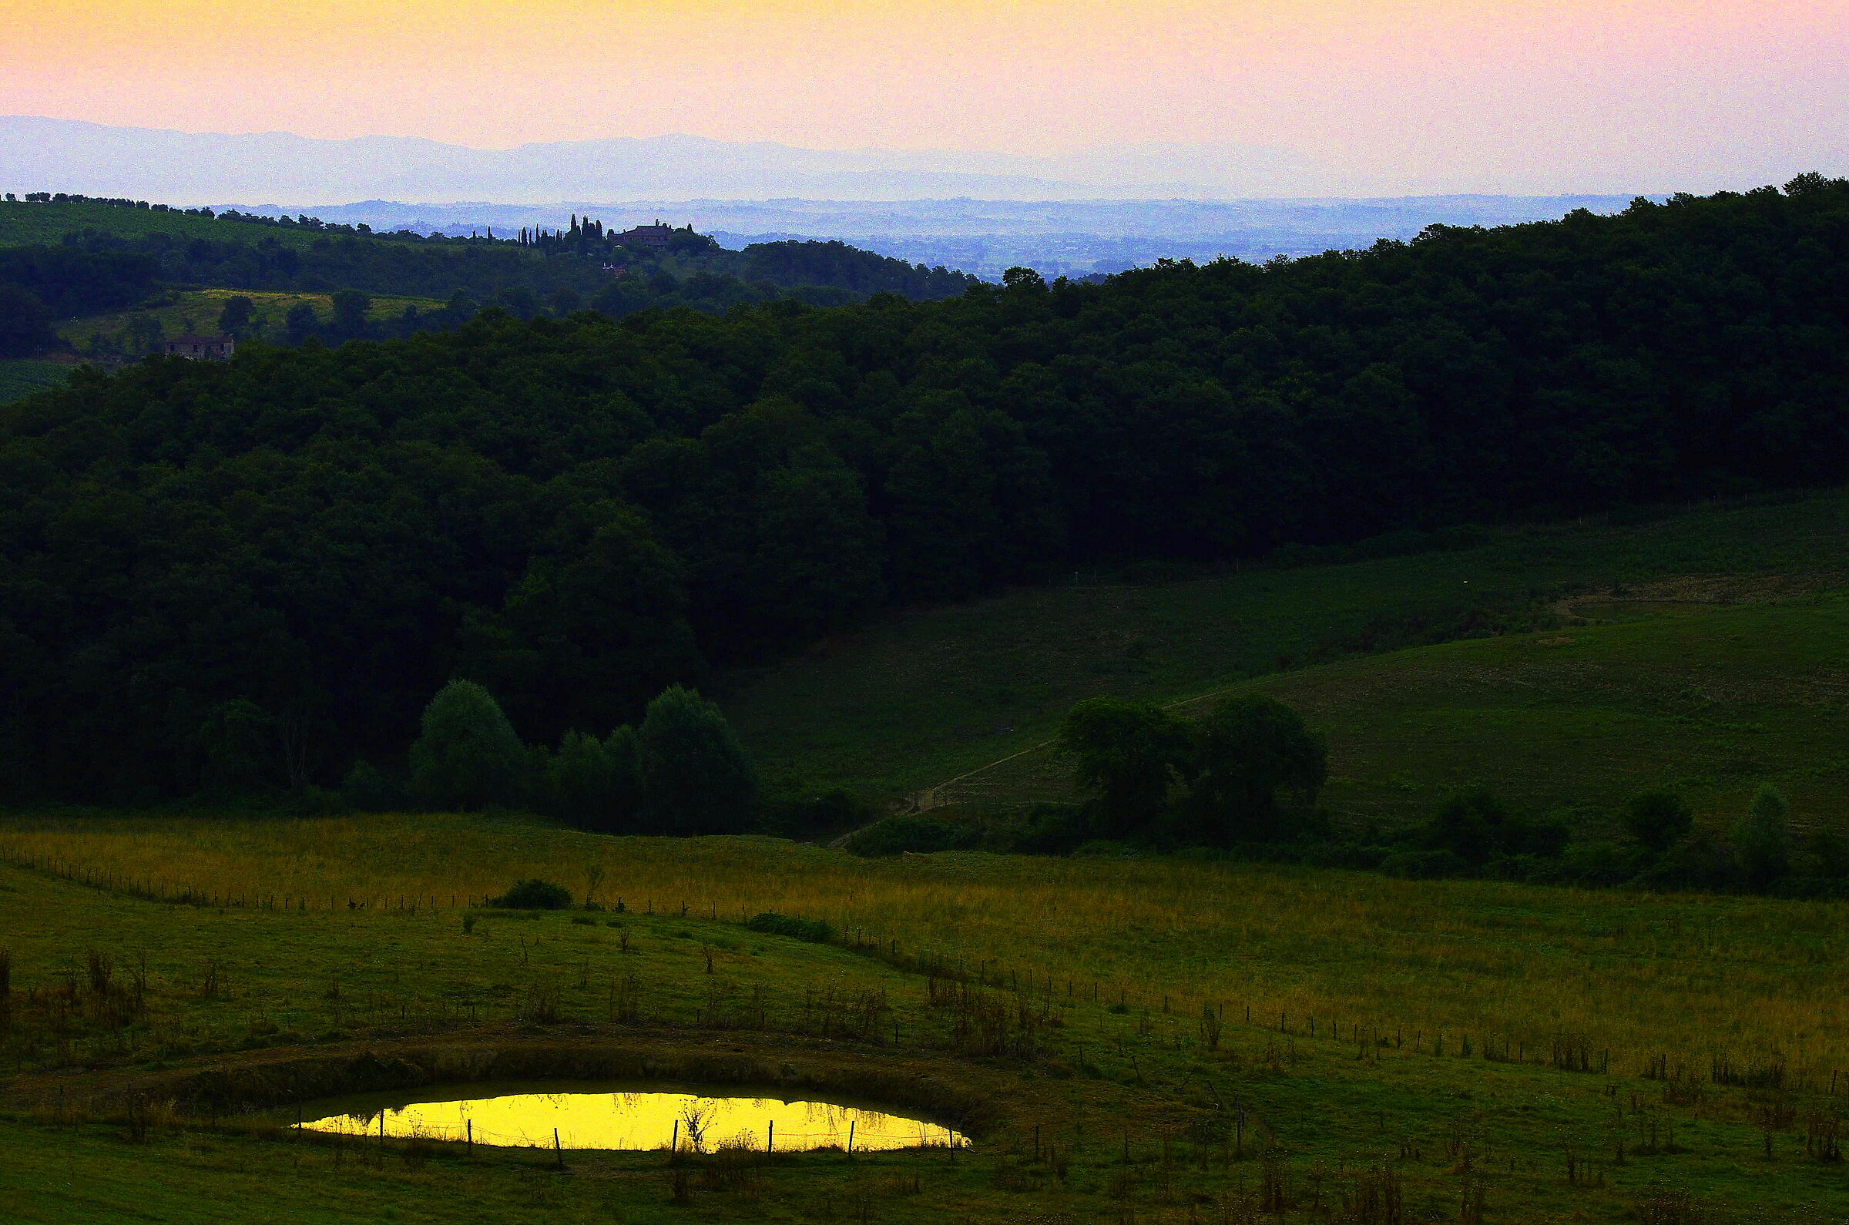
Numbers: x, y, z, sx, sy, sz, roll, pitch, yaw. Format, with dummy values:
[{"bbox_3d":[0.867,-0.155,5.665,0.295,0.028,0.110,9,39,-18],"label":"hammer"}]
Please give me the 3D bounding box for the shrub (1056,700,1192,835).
[{"bbox_3d":[14.688,11.584,312.000,9.758,10.616,9.270,0,6,0],"label":"shrub"}]

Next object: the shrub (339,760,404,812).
[{"bbox_3d":[-44.090,14.108,335.000,5.181,4.606,4.922,0,6,0],"label":"shrub"}]

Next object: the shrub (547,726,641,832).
[{"bbox_3d":[-25.575,13.016,325.000,7.261,8.489,6.535,0,6,0],"label":"shrub"}]

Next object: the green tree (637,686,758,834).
[{"bbox_3d":[-17.319,11.386,320.000,9.239,11.658,8.777,0,6,0],"label":"green tree"}]

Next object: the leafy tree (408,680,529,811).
[{"bbox_3d":[-35.777,10.721,330.000,9.527,10.888,9.051,0,6,0],"label":"leafy tree"}]

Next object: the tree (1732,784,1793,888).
[{"bbox_3d":[56.204,15.075,282.000,4.168,6.785,3.959,0,6,0],"label":"tree"}]

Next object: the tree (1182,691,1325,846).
[{"bbox_3d":[24.394,11.563,310.000,10.548,11.081,10.021,0,6,0],"label":"tree"}]

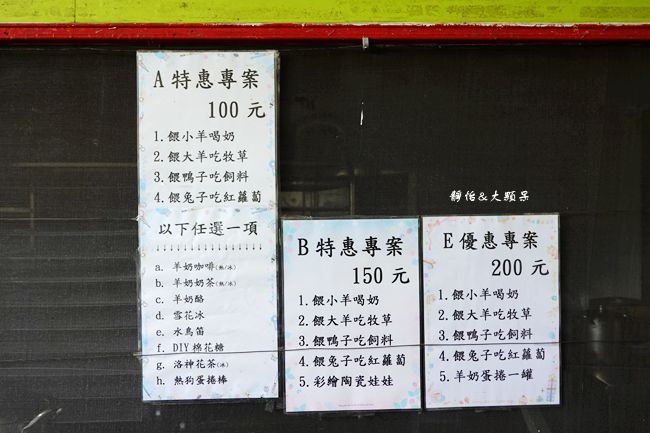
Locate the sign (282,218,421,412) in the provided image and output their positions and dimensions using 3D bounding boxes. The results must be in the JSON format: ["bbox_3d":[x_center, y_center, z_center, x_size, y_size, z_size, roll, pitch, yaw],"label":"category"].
[{"bbox_3d":[0.043,0.158,1.268,0.216,0.306,0.005,-1,2,-1],"label":"sign"}]

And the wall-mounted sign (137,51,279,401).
[{"bbox_3d":[-0.185,0.016,1.258,0.216,0.550,0.005,0,2,-1],"label":"wall-mounted sign"}]

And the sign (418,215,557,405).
[{"bbox_3d":[0.268,0.152,1.272,0.216,0.306,0.005,-1,2,-1],"label":"sign"}]

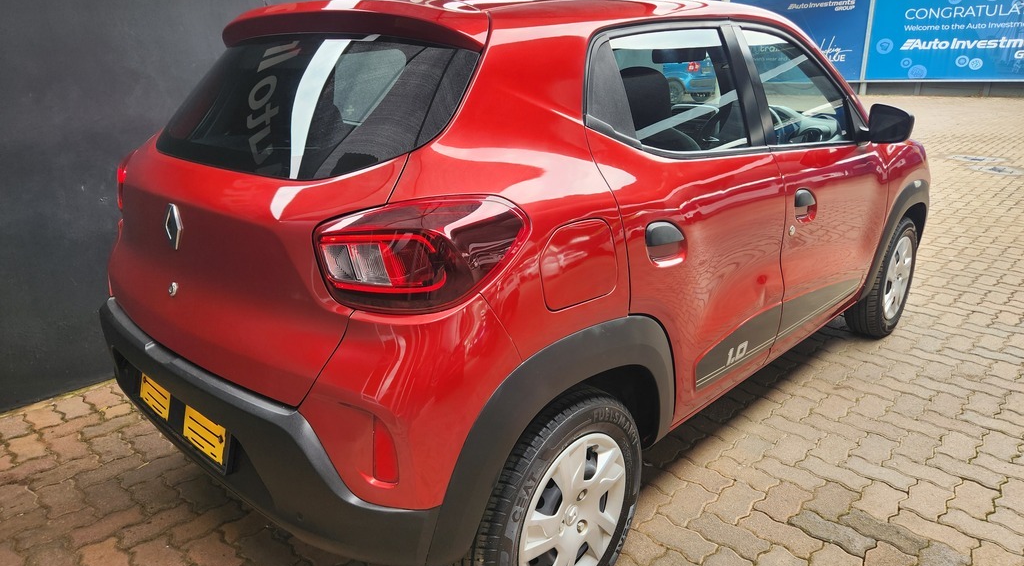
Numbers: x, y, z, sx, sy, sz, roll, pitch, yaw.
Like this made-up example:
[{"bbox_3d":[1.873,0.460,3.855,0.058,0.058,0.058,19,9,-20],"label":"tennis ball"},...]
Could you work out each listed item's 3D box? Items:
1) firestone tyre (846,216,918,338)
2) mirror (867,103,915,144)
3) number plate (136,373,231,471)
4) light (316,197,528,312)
[{"bbox_3d":[1.769,-0.029,3.239,0.170,0.580,0.580,14,23,42],"label":"firestone tyre"},{"bbox_3d":[1.389,-0.586,2.504,0.190,0.140,0.110,14,23,42],"label":"mirror"},{"bbox_3d":[-0.783,0.292,1.602,0.485,0.105,0.015,14,9,42],"label":"number plate"},{"bbox_3d":[-0.161,-0.079,1.274,0.230,0.180,0.340,14,23,42],"label":"light"}]

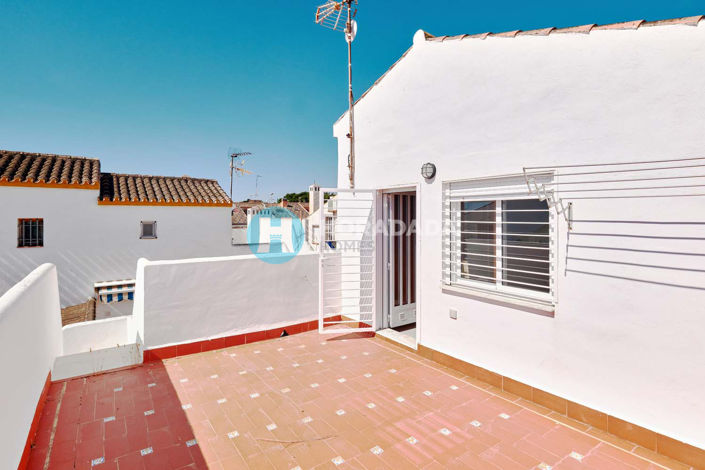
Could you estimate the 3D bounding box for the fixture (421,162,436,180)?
[{"bbox_3d":[0.887,-0.738,3.857,0.090,0.185,0.185,-2,2,-37],"label":"fixture"}]

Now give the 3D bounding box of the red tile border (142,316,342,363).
[{"bbox_3d":[-1.357,1.434,4.778,2.777,0.146,0.025,-2,2,-34],"label":"red tile border"}]

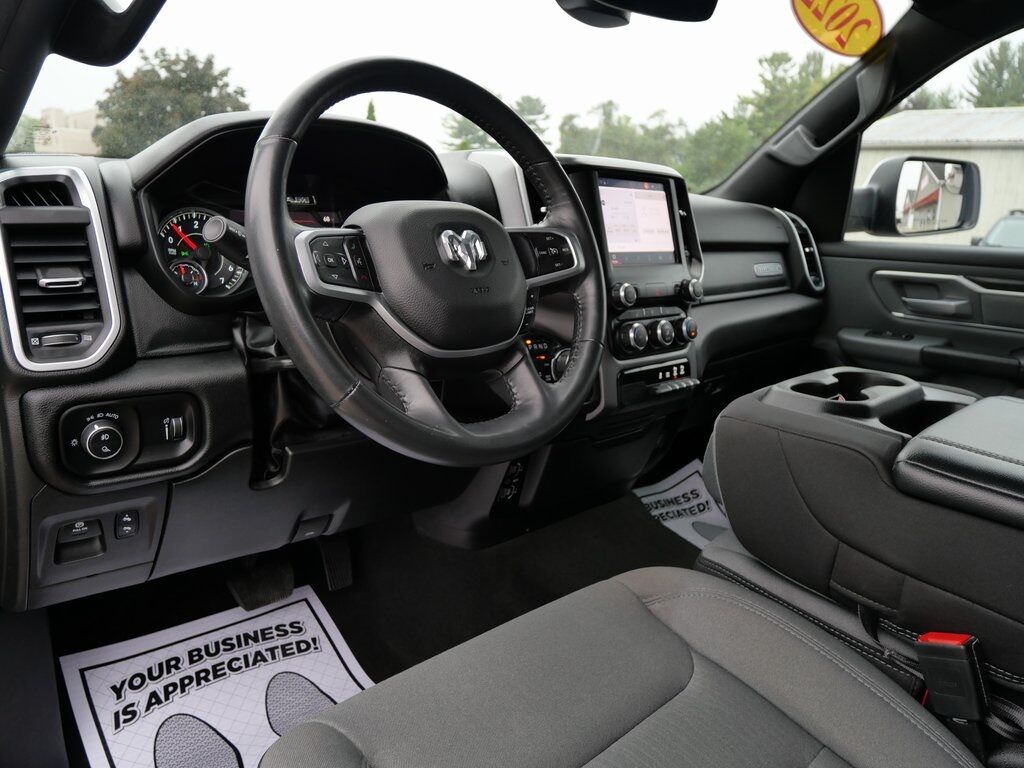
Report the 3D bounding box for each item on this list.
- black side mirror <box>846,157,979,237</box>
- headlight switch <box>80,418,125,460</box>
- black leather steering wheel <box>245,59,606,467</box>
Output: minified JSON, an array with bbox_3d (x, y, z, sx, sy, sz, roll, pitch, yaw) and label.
[{"bbox_3d":[0.989,-0.473,1.790,0.285,0.188,0.160,-5,15,-21],"label":"black side mirror"},{"bbox_3d":[-0.378,0.051,0.655,0.033,0.033,0.019,-12,14,-42],"label":"headlight switch"},{"bbox_3d":[-0.066,-0.113,0.680,0.390,0.390,0.100,-12,-4,-42],"label":"black leather steering wheel"}]

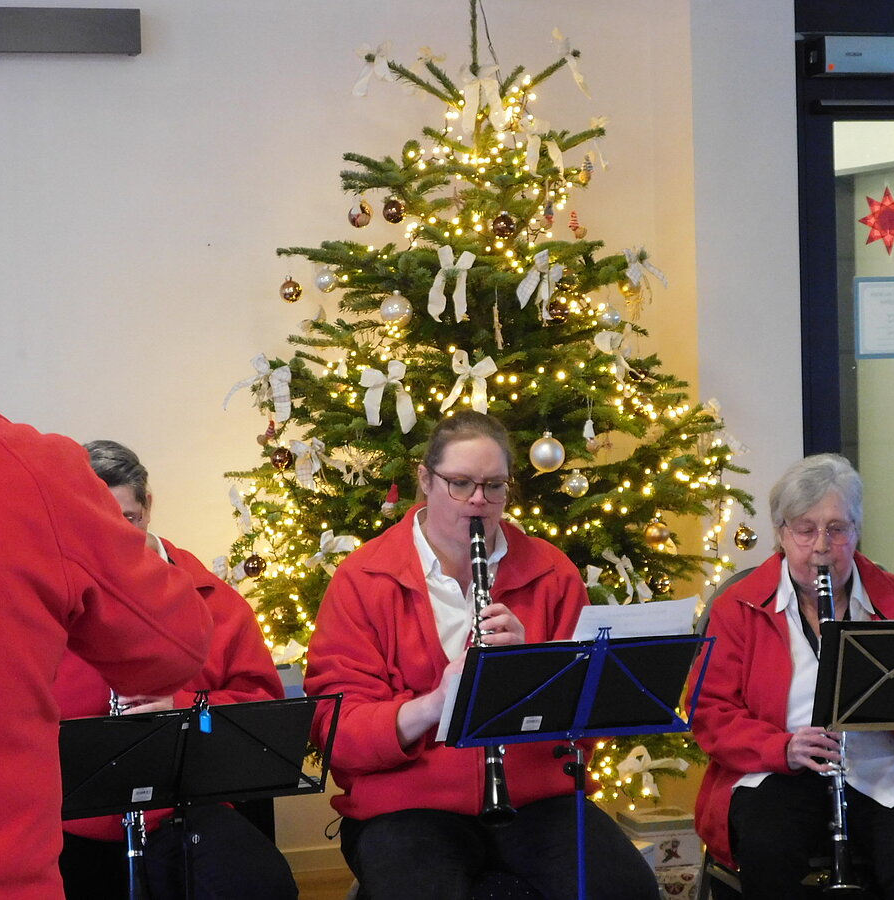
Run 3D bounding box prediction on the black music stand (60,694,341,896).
[{"bbox_3d":[-0.433,0.806,3.871,0.500,0.860,0.430,-3,3,-20],"label":"black music stand"}]

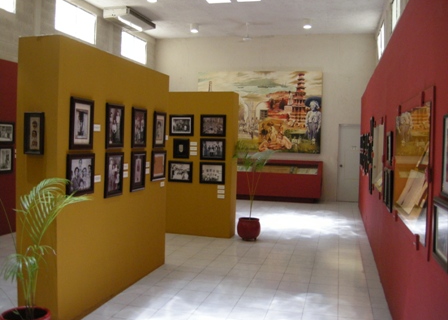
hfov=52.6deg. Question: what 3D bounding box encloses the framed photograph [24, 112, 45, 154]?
[{"bbox_3d":[-1.553,-0.219,3.705,0.158,0.340,0.040,2,3,16],"label":"framed photograph"}]

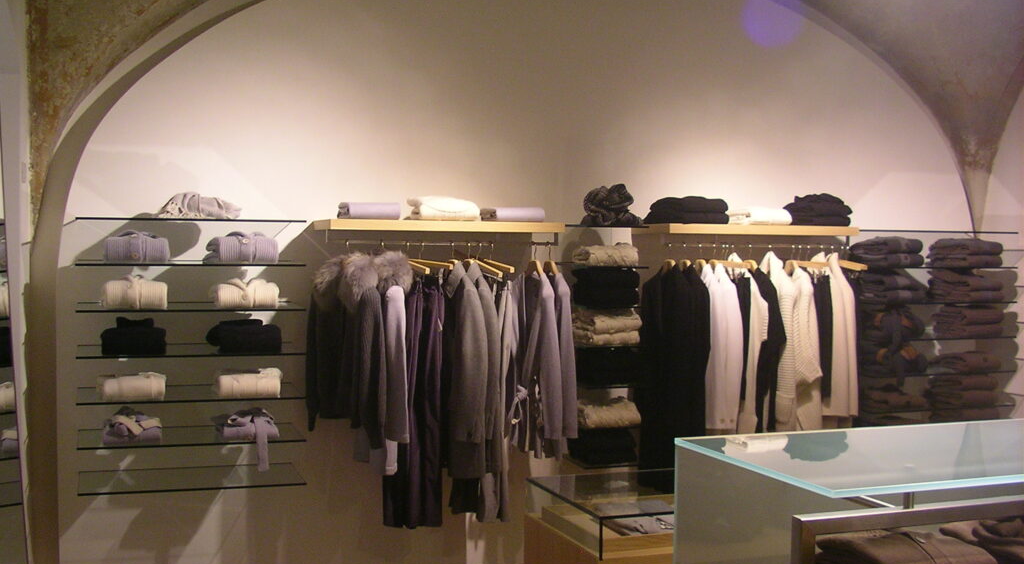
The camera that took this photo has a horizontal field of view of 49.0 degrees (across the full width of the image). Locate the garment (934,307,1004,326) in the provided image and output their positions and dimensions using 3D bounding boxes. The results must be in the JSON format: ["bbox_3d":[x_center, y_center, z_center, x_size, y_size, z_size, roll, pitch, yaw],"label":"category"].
[{"bbox_3d":[2.329,0.171,5.754,0.240,0.082,0.261,0,3,-20],"label":"garment"}]

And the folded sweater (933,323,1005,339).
[{"bbox_3d":[2.226,0.223,5.515,0.230,0.066,0.250,0,3,-19],"label":"folded sweater"}]

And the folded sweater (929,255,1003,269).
[{"bbox_3d":[2.289,-0.110,5.688,0.240,0.064,0.265,0,3,-20],"label":"folded sweater"}]

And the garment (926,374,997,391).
[{"bbox_3d":[2.340,0.514,5.833,0.223,0.051,0.270,0,3,-19],"label":"garment"}]

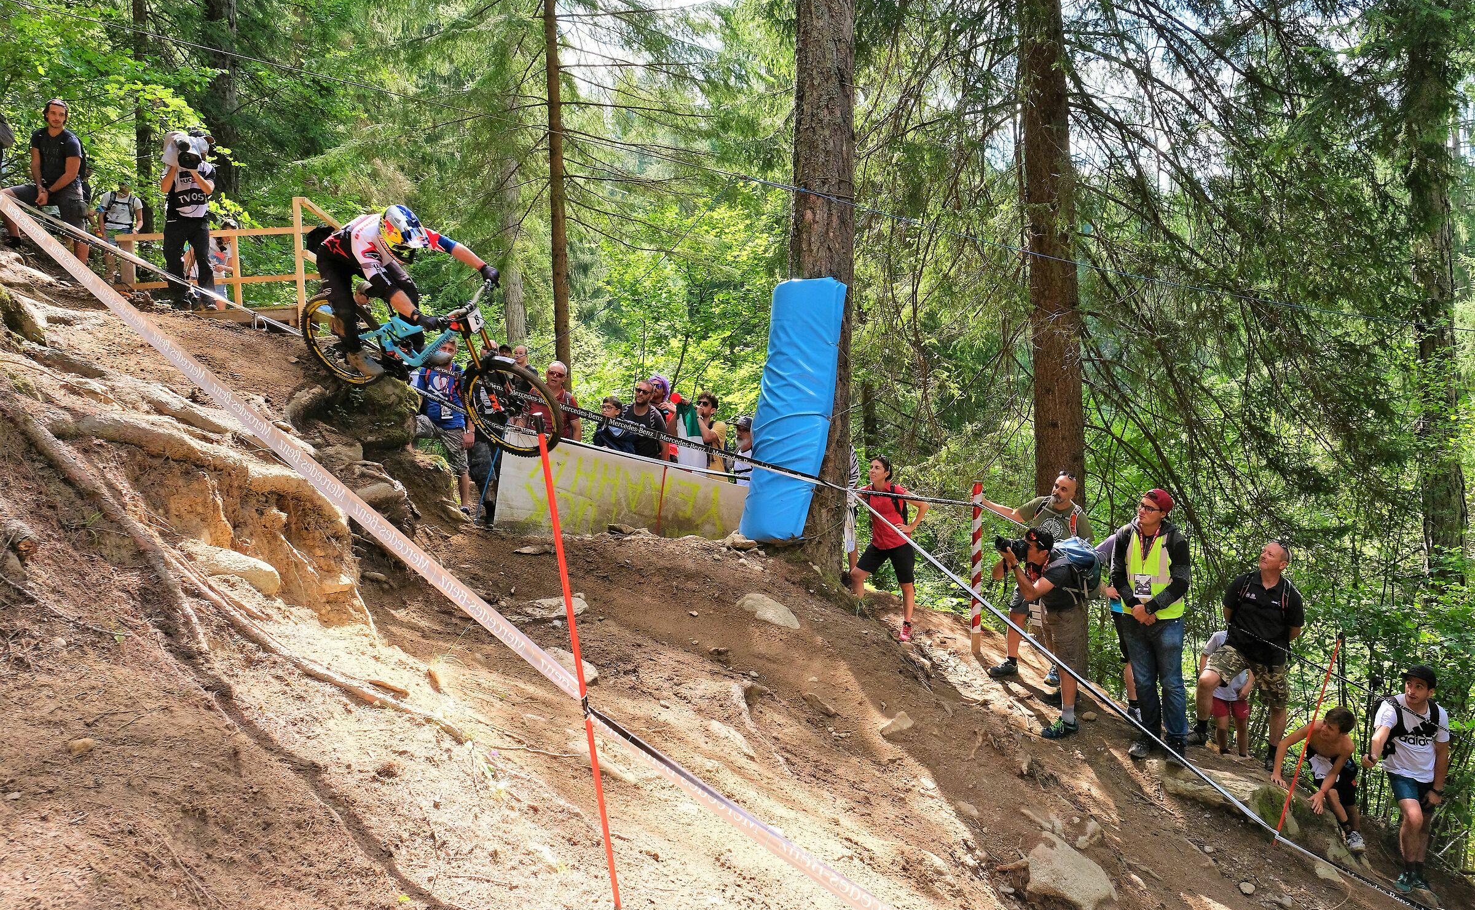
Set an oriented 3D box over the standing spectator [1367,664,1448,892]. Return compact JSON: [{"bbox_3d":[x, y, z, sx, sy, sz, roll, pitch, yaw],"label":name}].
[{"bbox_3d":[4.598,2.190,6.750,0.530,1.560,0.440,-1,1,37],"label":"standing spectator"}]

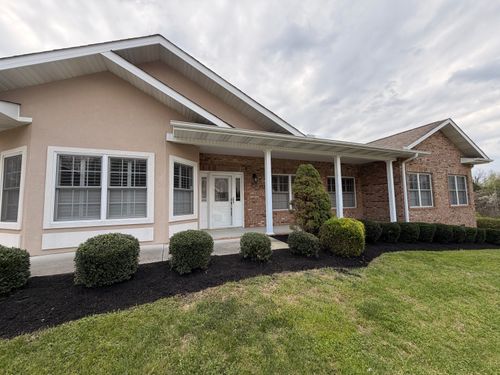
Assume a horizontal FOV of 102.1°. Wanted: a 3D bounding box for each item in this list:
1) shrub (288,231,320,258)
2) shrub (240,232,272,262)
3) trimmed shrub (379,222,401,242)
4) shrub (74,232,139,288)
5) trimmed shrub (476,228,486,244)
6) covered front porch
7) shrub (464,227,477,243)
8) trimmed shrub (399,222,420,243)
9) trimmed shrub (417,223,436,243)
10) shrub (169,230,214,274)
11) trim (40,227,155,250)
[{"bbox_3d":[1.325,1.348,4.920,0.750,0.570,0.720,-1,-4,0],"label":"shrub"},{"bbox_3d":[0.136,1.207,4.114,0.660,0.560,0.660,-1,-4,0],"label":"shrub"},{"bbox_3d":[4.623,1.507,6.726,0.670,0.670,0.670,1,-5,-22],"label":"trimmed shrub"},{"bbox_3d":[-2.177,1.089,3.140,0.850,0.750,0.820,1,-5,-22],"label":"shrub"},{"bbox_3d":[9.815,2.109,8.851,0.800,0.595,0.800,0,-5,-21],"label":"trimmed shrub"},{"bbox_3d":[2.036,0.058,7.410,9.300,2.950,2.400,1,-5,-22],"label":"covered front porch"},{"bbox_3d":[9.045,1.999,8.561,0.800,0.599,0.800,0,-5,-21],"label":"shrub"},{"bbox_3d":[5.604,1.579,7.261,0.800,0.646,0.800,0,-5,-21],"label":"trimmed shrub"},{"bbox_3d":[6.465,1.683,7.587,0.800,0.631,0.800,0,-5,-21],"label":"trimmed shrub"},{"bbox_3d":[-1.094,1.207,3.917,0.830,0.720,0.800,0,-5,-21],"label":"shrub"},{"bbox_3d":[-3.959,1.363,5.438,2.490,0.383,0.060,0,-5,-21],"label":"trim"}]

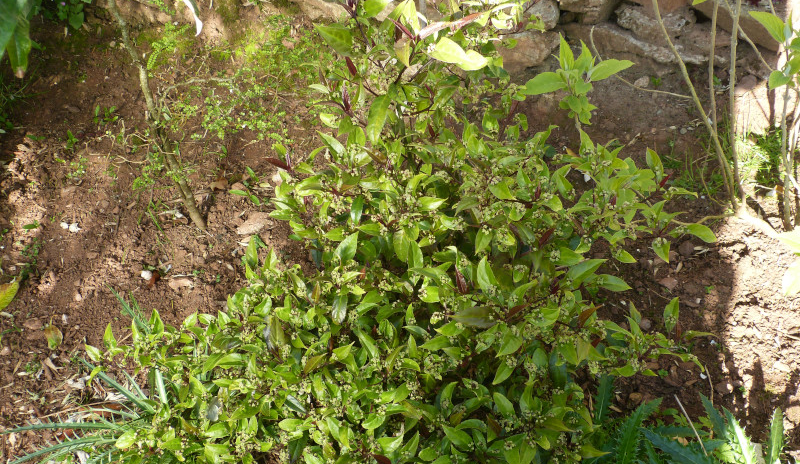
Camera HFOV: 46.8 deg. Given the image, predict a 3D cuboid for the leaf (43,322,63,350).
[{"bbox_3d":[-0.755,0.227,2.011,0.042,0.016,0.068,-11,40,-14],"label":"leaf"}]

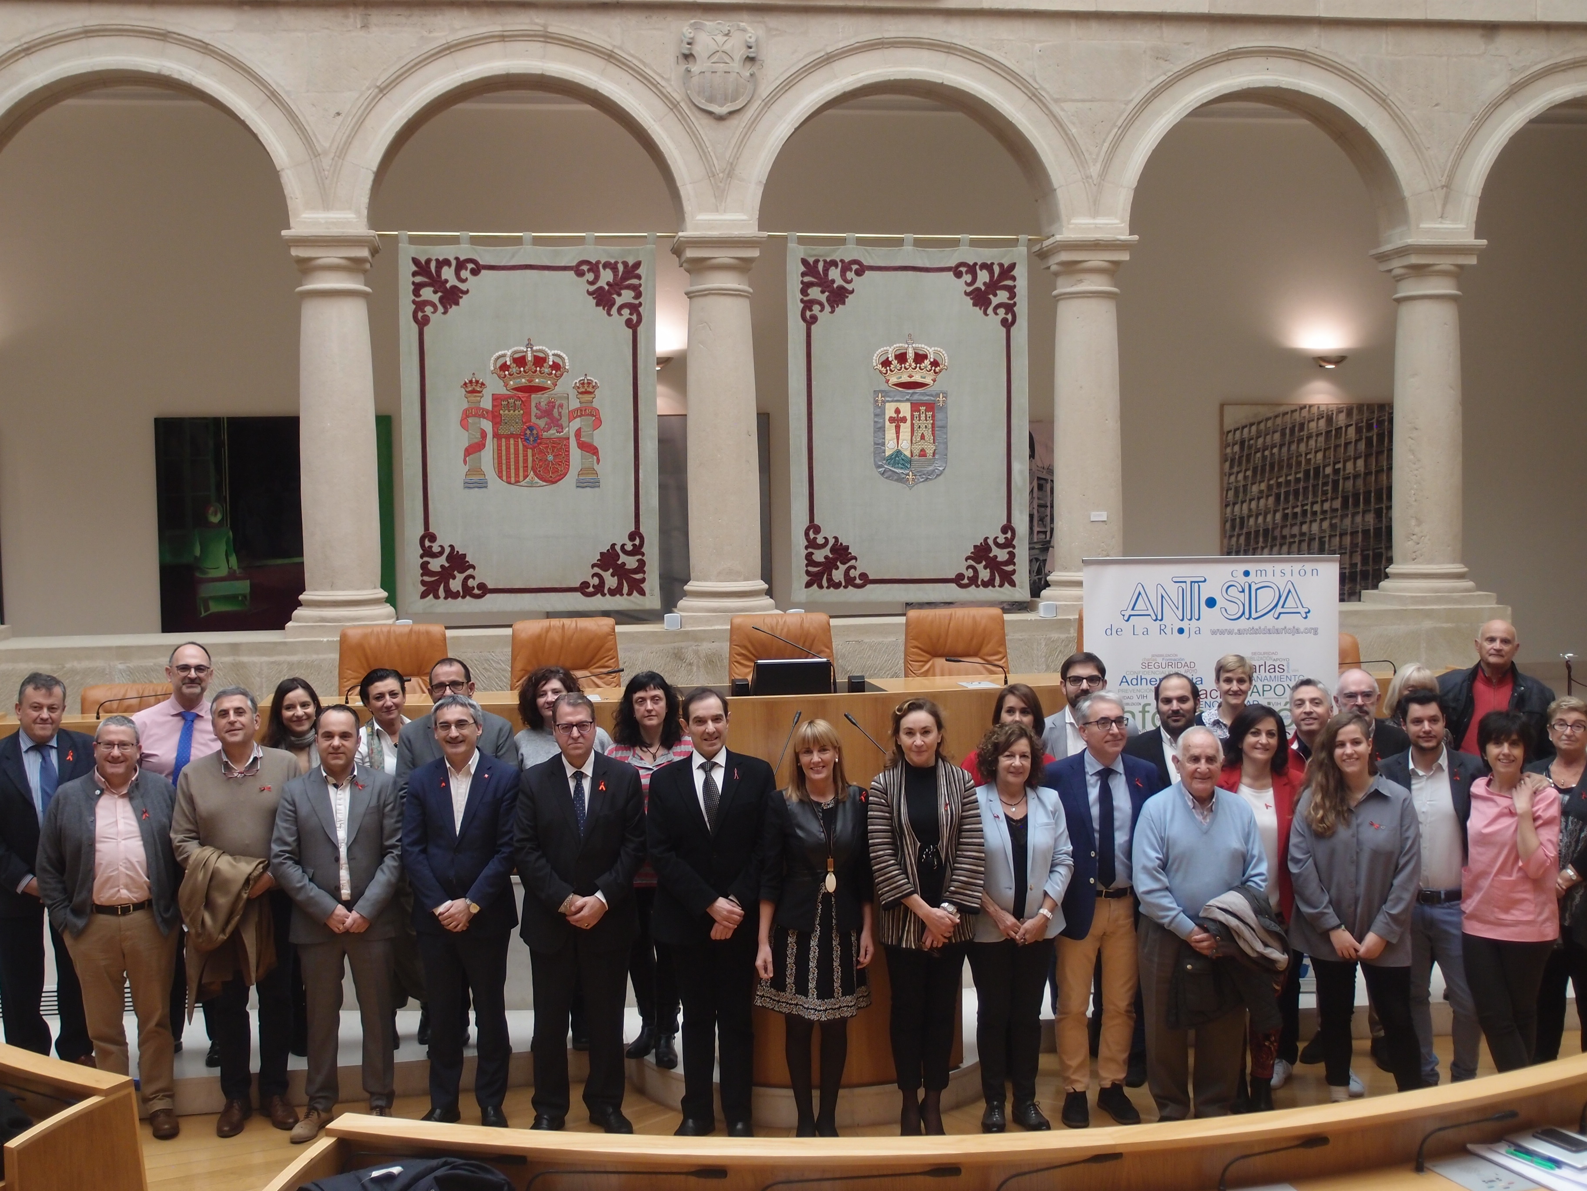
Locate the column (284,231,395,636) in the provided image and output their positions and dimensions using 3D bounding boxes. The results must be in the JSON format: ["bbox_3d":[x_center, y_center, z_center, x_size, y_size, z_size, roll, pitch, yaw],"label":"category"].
[{"bbox_3d":[-2.832,-0.981,10.825,0.630,2.430,0.630,-1,3,-9],"label":"column"}]

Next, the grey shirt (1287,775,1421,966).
[{"bbox_3d":[2.394,1.174,7.450,0.540,0.790,0.330,0,3,11],"label":"grey shirt"}]

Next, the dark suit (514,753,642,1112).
[{"bbox_3d":[-0.872,1.395,7.120,0.530,1.525,0.330,-1,3,-7],"label":"dark suit"}]

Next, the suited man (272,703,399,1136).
[{"bbox_3d":[-1.902,1.330,7.209,0.530,1.745,0.360,-2,3,-14],"label":"suited man"}]

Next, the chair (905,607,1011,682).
[{"bbox_3d":[0.956,0.657,9.561,0.660,1.150,0.680,-1,3,-5],"label":"chair"}]

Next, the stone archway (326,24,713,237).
[{"bbox_3d":[-1.712,-2.942,11.225,2.440,1.284,0.500,-1,3,-8],"label":"stone archway"}]

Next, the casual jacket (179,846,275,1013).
[{"bbox_3d":[-2.328,1.366,7.150,0.380,0.670,0.270,-2,3,-18],"label":"casual jacket"}]

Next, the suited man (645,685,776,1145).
[{"bbox_3d":[-0.334,1.261,7.066,0.520,1.779,0.360,-1,3,-3],"label":"suited man"}]

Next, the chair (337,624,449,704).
[{"bbox_3d":[-2.076,0.717,9.090,0.620,1.112,0.640,-1,3,-8],"label":"chair"}]

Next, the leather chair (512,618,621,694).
[{"bbox_3d":[-1.201,0.667,9.380,0.640,1.071,0.660,-1,3,-8],"label":"leather chair"}]

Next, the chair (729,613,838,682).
[{"bbox_3d":[-0.055,0.668,9.390,0.620,1.117,0.640,-1,3,-8],"label":"chair"}]

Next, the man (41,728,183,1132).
[{"bbox_3d":[-2.807,1.341,7.177,0.600,1.694,0.380,-2,3,-17],"label":"man"}]

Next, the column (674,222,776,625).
[{"bbox_3d":[-0.455,-1.075,11.493,0.640,2.509,0.640,-1,3,-8],"label":"column"}]

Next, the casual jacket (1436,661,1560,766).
[{"bbox_3d":[3.546,0.693,8.768,0.600,0.730,0.320,0,3,14],"label":"casual jacket"}]

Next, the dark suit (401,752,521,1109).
[{"bbox_3d":[-1.389,1.393,7.244,0.490,1.491,0.340,-1,3,-9],"label":"dark suit"}]

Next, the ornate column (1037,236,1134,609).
[{"bbox_3d":[1.935,-1.091,11.467,0.610,2.402,0.610,-1,3,-8],"label":"ornate column"}]

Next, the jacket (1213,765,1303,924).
[{"bbox_3d":[1.917,1.035,7.214,0.440,0.694,0.290,0,3,12],"label":"jacket"}]

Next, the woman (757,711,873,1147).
[{"bbox_3d":[0.083,1.319,7.033,0.470,1.651,0.340,-1,3,-3],"label":"woman"}]

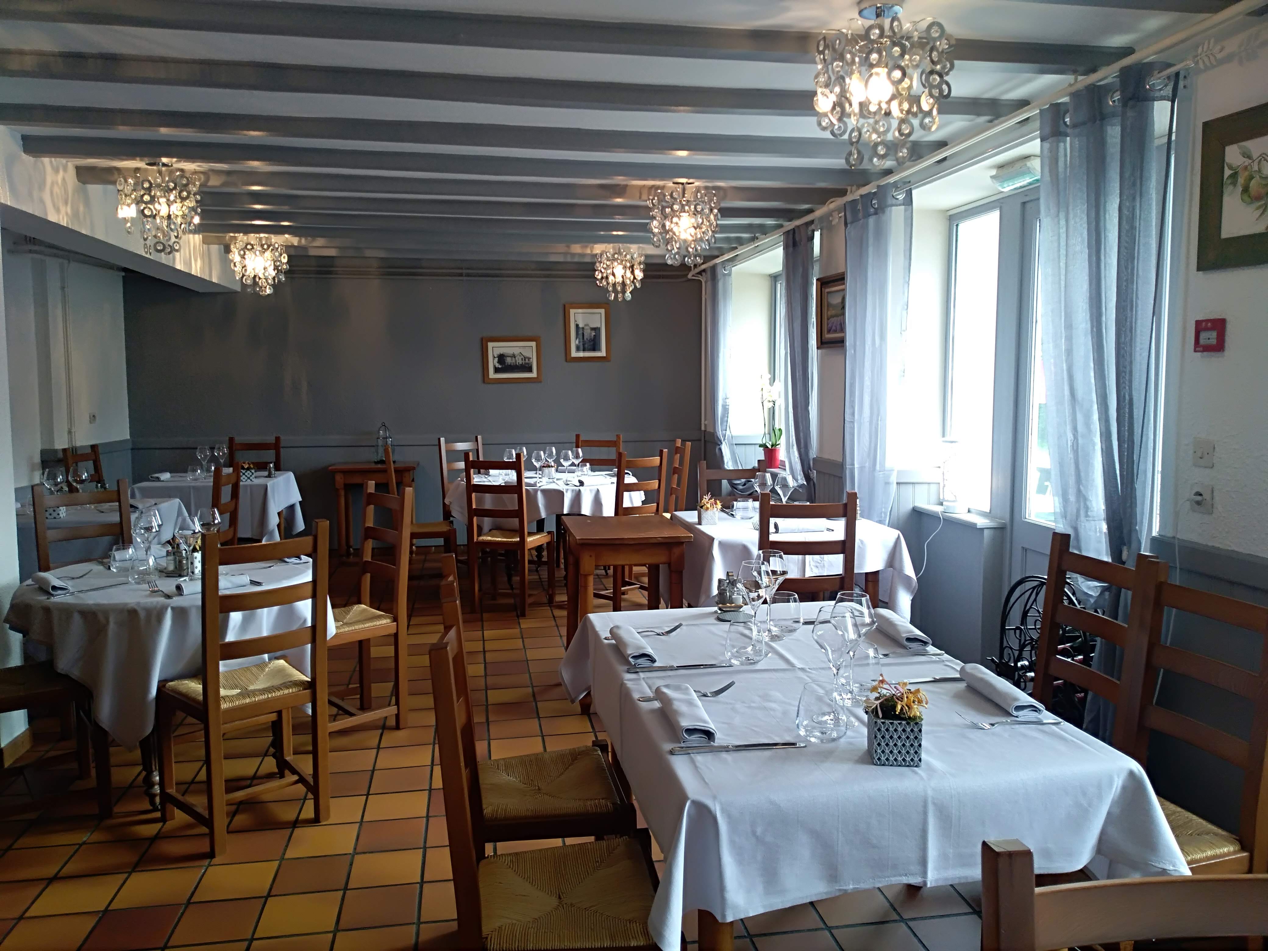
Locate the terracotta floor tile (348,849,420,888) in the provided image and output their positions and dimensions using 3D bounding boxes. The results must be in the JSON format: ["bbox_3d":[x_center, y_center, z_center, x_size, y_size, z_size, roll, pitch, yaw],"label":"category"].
[{"bbox_3d":[-0.728,1.163,2.809,0.200,0.012,0.200,-1,6,-10],"label":"terracotta floor tile"}]

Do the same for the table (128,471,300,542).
[{"bbox_3d":[-2.745,0.392,6.369,0.860,0.748,0.800,-1,6,-10],"label":"table"}]

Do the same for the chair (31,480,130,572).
[{"bbox_3d":[-2.206,0.526,3.972,0.419,0.972,0.420,5,8,42],"label":"chair"}]

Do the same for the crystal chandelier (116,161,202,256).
[{"bbox_3d":[-2.173,-1.217,4.374,0.380,0.420,0.380,-1,6,-10],"label":"crystal chandelier"}]

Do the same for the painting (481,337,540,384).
[{"bbox_3d":[-1.007,-0.954,7.874,0.489,0.383,0.025,-1,6,-10],"label":"painting"}]

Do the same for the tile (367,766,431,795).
[{"bbox_3d":[-0.830,1.095,3.416,0.200,0.010,0.200,-1,6,-10],"label":"tile"}]

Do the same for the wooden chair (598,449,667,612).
[{"bbox_3d":[-0.082,0.333,5.933,0.441,0.990,0.438,-6,8,-43],"label":"wooden chair"}]

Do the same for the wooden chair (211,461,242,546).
[{"bbox_3d":[-2.349,0.443,5.065,0.450,0.985,0.440,-1,6,-6],"label":"wooden chair"}]

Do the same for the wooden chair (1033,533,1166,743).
[{"bbox_3d":[1.074,0.680,2.622,0.470,0.980,0.440,-2,6,-12],"label":"wooden chair"}]

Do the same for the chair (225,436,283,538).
[{"bbox_3d":[-2.823,0.209,7.088,0.420,0.972,0.419,-2,6,-13],"label":"chair"}]

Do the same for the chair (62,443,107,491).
[{"bbox_3d":[-3.571,0.295,6.582,0.450,0.985,0.440,-1,6,-9],"label":"chair"}]

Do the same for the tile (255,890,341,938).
[{"bbox_3d":[-0.900,1.190,2.573,0.200,0.012,0.200,-1,6,-10],"label":"tile"}]

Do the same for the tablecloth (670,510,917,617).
[{"bbox_3d":[0.709,0.584,4.544,0.910,0.748,0.810,-2,6,-13],"label":"tablecloth"}]

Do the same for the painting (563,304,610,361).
[{"bbox_3d":[-0.389,-1.192,7.959,0.392,0.476,0.025,-1,6,-10],"label":"painting"}]

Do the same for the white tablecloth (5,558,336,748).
[{"bbox_3d":[-1.604,0.584,3.409,1.040,0.470,1.020,-1,6,-10],"label":"white tablecloth"}]

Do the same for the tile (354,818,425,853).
[{"bbox_3d":[-0.749,1.118,2.959,0.200,0.010,0.200,-1,6,-10],"label":"tile"}]

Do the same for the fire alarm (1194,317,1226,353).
[{"bbox_3d":[1.561,-0.378,2.582,0.030,0.090,0.092,-1,6,-10],"label":"fire alarm"}]

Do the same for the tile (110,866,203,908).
[{"bbox_3d":[-1.326,1.152,2.652,0.200,0.010,0.200,-1,6,-10],"label":"tile"}]

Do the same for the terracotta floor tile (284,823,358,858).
[{"bbox_3d":[-0.953,1.122,2.925,0.200,0.010,0.200,-1,6,-10],"label":"terracotta floor tile"}]

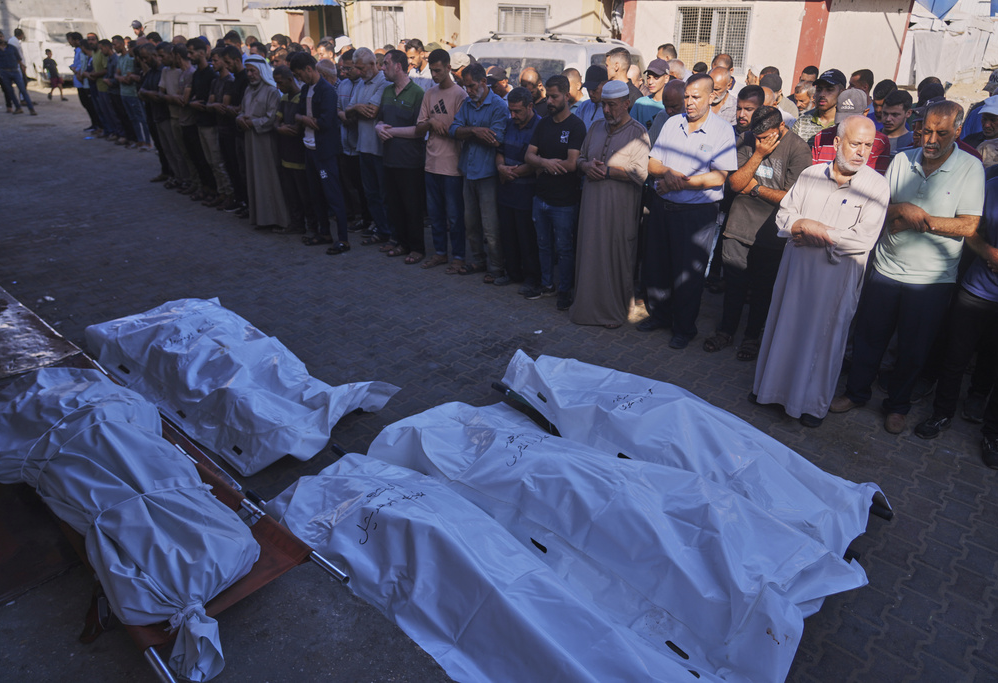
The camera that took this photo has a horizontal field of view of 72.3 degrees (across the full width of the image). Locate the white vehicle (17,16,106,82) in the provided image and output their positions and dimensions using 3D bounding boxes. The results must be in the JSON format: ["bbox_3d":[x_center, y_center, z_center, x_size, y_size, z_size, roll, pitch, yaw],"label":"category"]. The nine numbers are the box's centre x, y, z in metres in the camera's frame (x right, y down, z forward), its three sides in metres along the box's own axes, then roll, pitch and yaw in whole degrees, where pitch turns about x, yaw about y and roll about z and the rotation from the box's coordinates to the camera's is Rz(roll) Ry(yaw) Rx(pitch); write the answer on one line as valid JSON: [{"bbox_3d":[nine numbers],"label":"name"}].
[{"bbox_3d":[-14.100,-9.527,22.252,1.750,1.950,4.600,-19,32,-32],"label":"white vehicle"}]

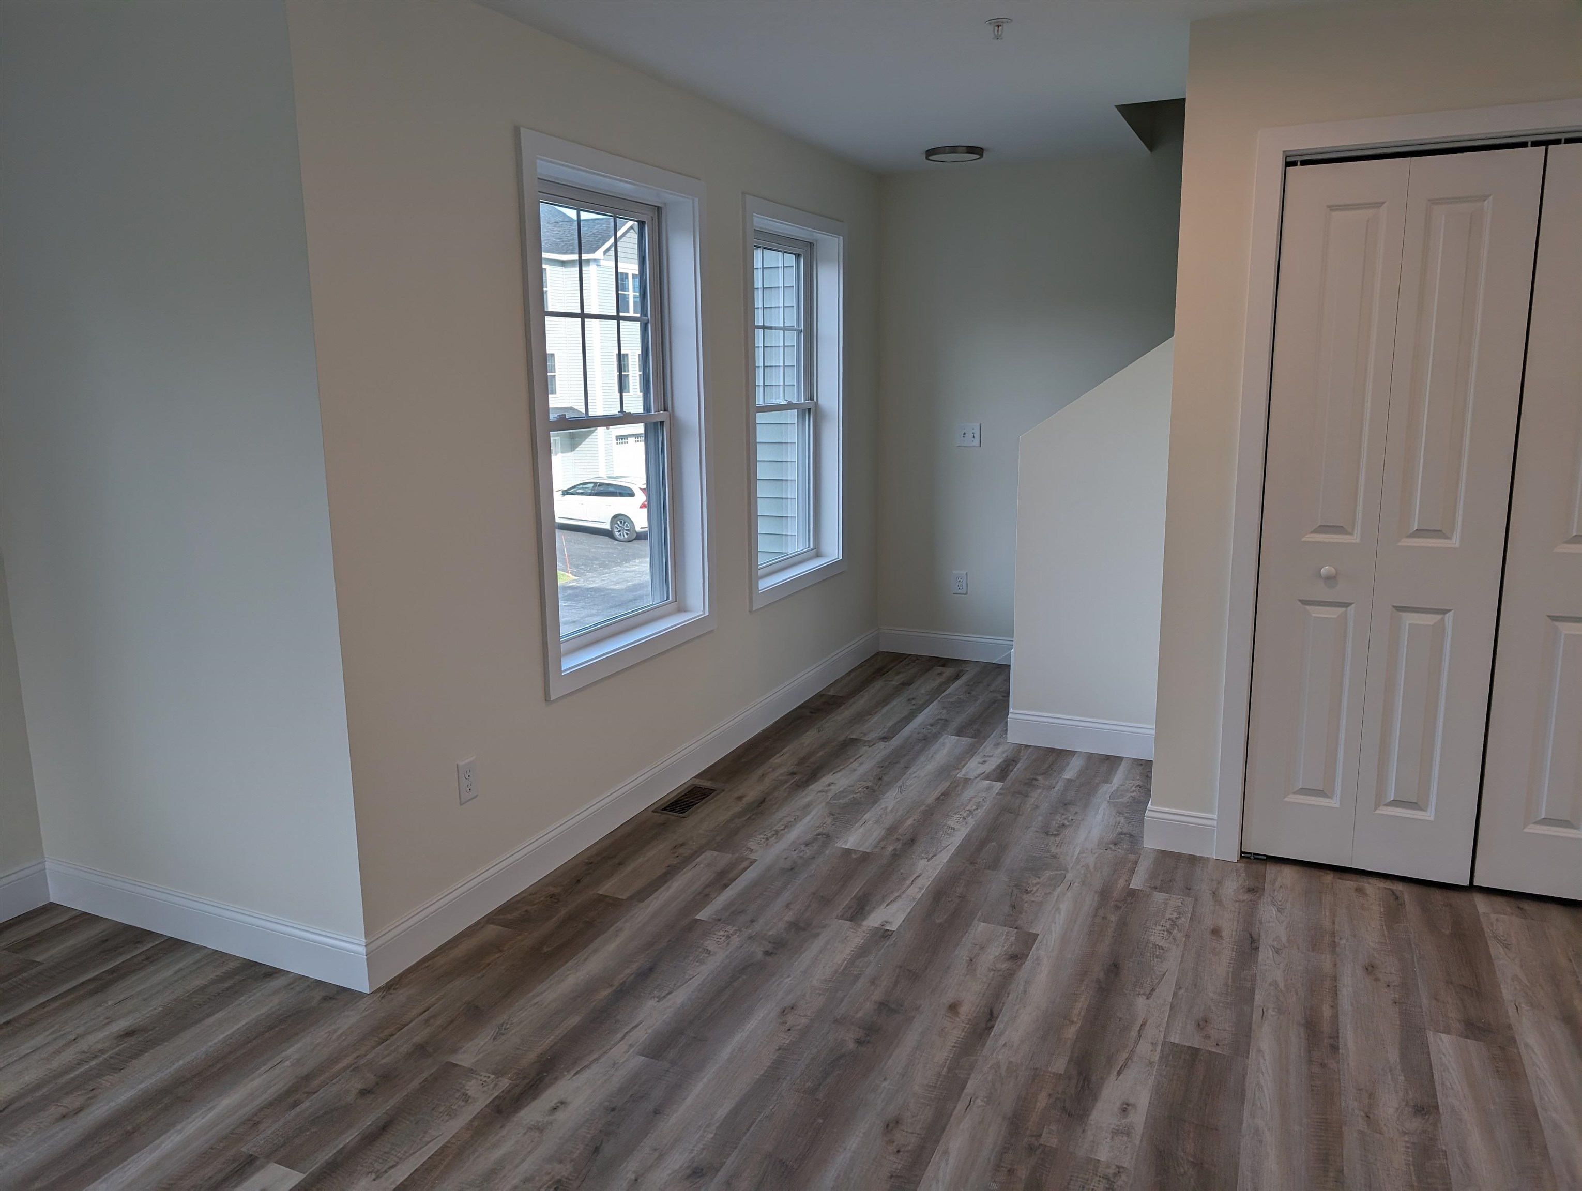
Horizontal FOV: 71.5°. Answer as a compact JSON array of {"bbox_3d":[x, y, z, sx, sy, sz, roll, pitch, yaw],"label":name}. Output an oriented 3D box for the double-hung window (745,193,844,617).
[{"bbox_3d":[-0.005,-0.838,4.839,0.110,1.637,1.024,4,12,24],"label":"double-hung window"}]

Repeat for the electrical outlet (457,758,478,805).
[{"bbox_3d":[-0.886,0.507,3.012,0.008,0.115,0.071,4,12,24],"label":"electrical outlet"}]

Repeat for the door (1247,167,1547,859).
[{"bbox_3d":[1.641,-0.171,3.064,0.596,1.982,0.036,4,12,24],"label":"door"}]

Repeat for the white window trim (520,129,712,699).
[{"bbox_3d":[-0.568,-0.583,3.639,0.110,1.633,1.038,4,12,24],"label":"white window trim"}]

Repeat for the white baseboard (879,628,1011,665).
[{"bbox_3d":[0.816,0.264,5.820,0.754,0.136,0.016,4,12,24],"label":"white baseboard"}]

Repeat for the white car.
[{"bbox_3d":[-5.447,-2.540,31.023,4.640,1.710,1.900,4,12,24],"label":"white car"}]

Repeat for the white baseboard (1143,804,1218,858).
[{"bbox_3d":[1.211,0.734,3.411,0.207,0.136,0.016,4,12,24],"label":"white baseboard"}]

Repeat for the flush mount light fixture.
[{"bbox_3d":[0.737,-1.982,4.947,0.266,0.036,0.266,-1,11,0],"label":"flush mount light fixture"}]

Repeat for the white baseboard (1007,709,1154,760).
[{"bbox_3d":[1.172,0.554,4.324,0.639,0.136,0.016,4,12,24],"label":"white baseboard"}]

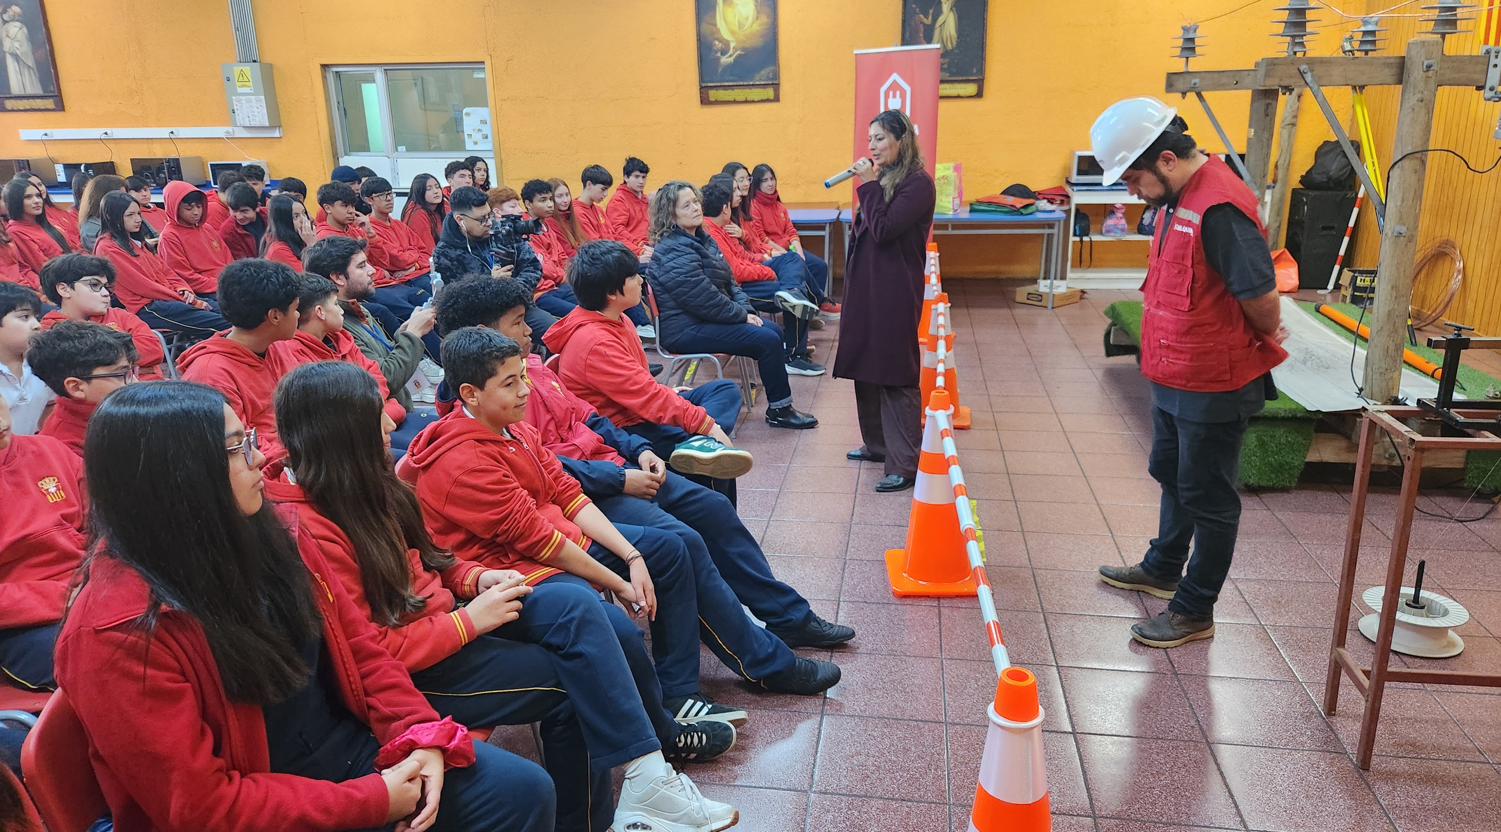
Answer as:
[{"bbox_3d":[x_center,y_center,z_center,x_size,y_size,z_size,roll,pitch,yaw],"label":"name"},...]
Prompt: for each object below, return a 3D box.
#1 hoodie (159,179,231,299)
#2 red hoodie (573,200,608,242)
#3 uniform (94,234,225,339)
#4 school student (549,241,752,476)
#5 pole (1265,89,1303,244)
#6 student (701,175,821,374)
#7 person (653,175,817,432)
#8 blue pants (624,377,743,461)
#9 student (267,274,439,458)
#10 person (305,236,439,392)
[{"bbox_3d":[-3.498,-1.086,6.341,0.420,0.789,0.500,6,18,22],"label":"hoodie"},{"bbox_3d":[-0.987,-1.218,6.891,0.480,0.620,0.480,3,17,14],"label":"red hoodie"},{"bbox_3d":[-3.346,-0.599,5.727,0.820,0.980,0.480,3,17,14],"label":"uniform"},{"bbox_3d":[-0.352,-0.026,3.624,0.860,1.200,0.580,2,17,9],"label":"school student"},{"bbox_3d":[4.214,-1.762,7.882,0.110,1.800,0.110,1,18,9],"label":"pole"},{"bbox_3d":[0.041,-0.912,6.464,0.860,1.240,0.520,2,17,9],"label":"student"},{"bbox_3d":[-0.095,-0.556,5.256,0.880,1.270,0.560,2,18,12],"label":"person"},{"bbox_3d":[-0.275,0.162,3.836,0.720,0.640,0.520,1,18,9],"label":"blue pants"},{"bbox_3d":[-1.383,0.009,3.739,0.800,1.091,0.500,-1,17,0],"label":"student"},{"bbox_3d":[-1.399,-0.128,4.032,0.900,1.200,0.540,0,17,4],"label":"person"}]

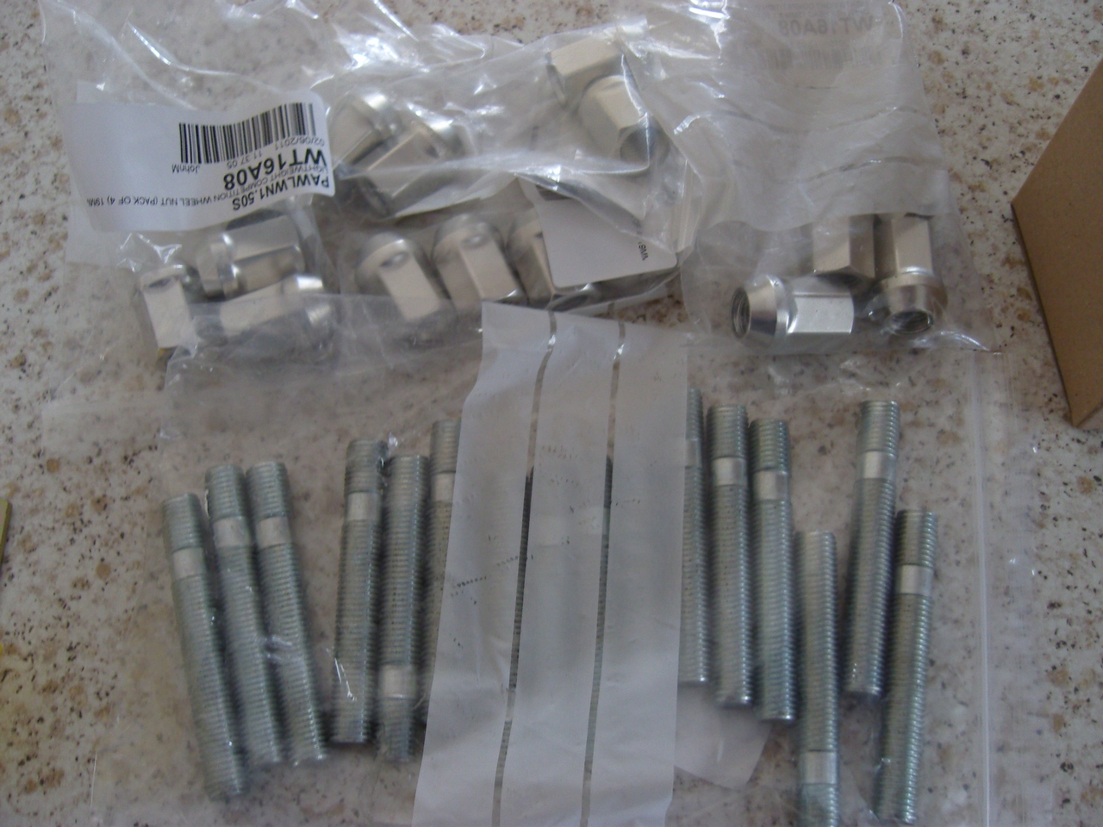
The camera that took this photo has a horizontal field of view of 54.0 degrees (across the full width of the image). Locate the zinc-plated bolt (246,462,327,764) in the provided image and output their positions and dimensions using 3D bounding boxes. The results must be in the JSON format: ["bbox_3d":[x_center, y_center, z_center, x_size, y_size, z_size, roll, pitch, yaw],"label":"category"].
[{"bbox_3d":[-0.072,0.053,0.292,0.012,0.012,0.080,-11,74,-3],"label":"zinc-plated bolt"}]

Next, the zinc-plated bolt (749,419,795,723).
[{"bbox_3d":[0.060,0.042,0.296,0.012,0.012,0.080,2,73,1],"label":"zinc-plated bolt"}]

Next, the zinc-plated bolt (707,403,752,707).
[{"bbox_3d":[0.049,0.038,0.296,0.012,0.012,0.080,2,74,1],"label":"zinc-plated bolt"}]

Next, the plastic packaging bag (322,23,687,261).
[{"bbox_3d":[-0.012,-0.082,0.322,0.105,0.030,0.062,-5,74,-1],"label":"plastic packaging bag"}]

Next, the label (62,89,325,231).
[{"bbox_3d":[-0.106,-0.076,0.326,0.076,0.008,0.039,-10,78,-3],"label":"label"}]

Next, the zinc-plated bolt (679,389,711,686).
[{"bbox_3d":[0.037,0.033,0.298,0.012,0.012,0.080,1,74,1],"label":"zinc-plated bolt"}]

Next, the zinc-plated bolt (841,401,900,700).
[{"bbox_3d":[0.088,0.037,0.298,0.012,0.012,0.080,8,73,2],"label":"zinc-plated bolt"}]

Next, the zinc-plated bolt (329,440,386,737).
[{"bbox_3d":[-0.052,0.048,0.295,0.012,0.012,0.080,0,73,0],"label":"zinc-plated bolt"}]

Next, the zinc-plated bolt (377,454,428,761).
[{"bbox_3d":[-0.040,0.052,0.293,0.012,0.012,0.080,-1,73,0],"label":"zinc-plated bolt"}]

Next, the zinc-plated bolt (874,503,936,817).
[{"bbox_3d":[0.095,0.066,0.289,0.012,0.012,0.080,9,73,3],"label":"zinc-plated bolt"}]

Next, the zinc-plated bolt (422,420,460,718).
[{"bbox_3d":[-0.028,0.042,0.296,0.012,0.012,0.080,0,73,0],"label":"zinc-plated bolt"}]

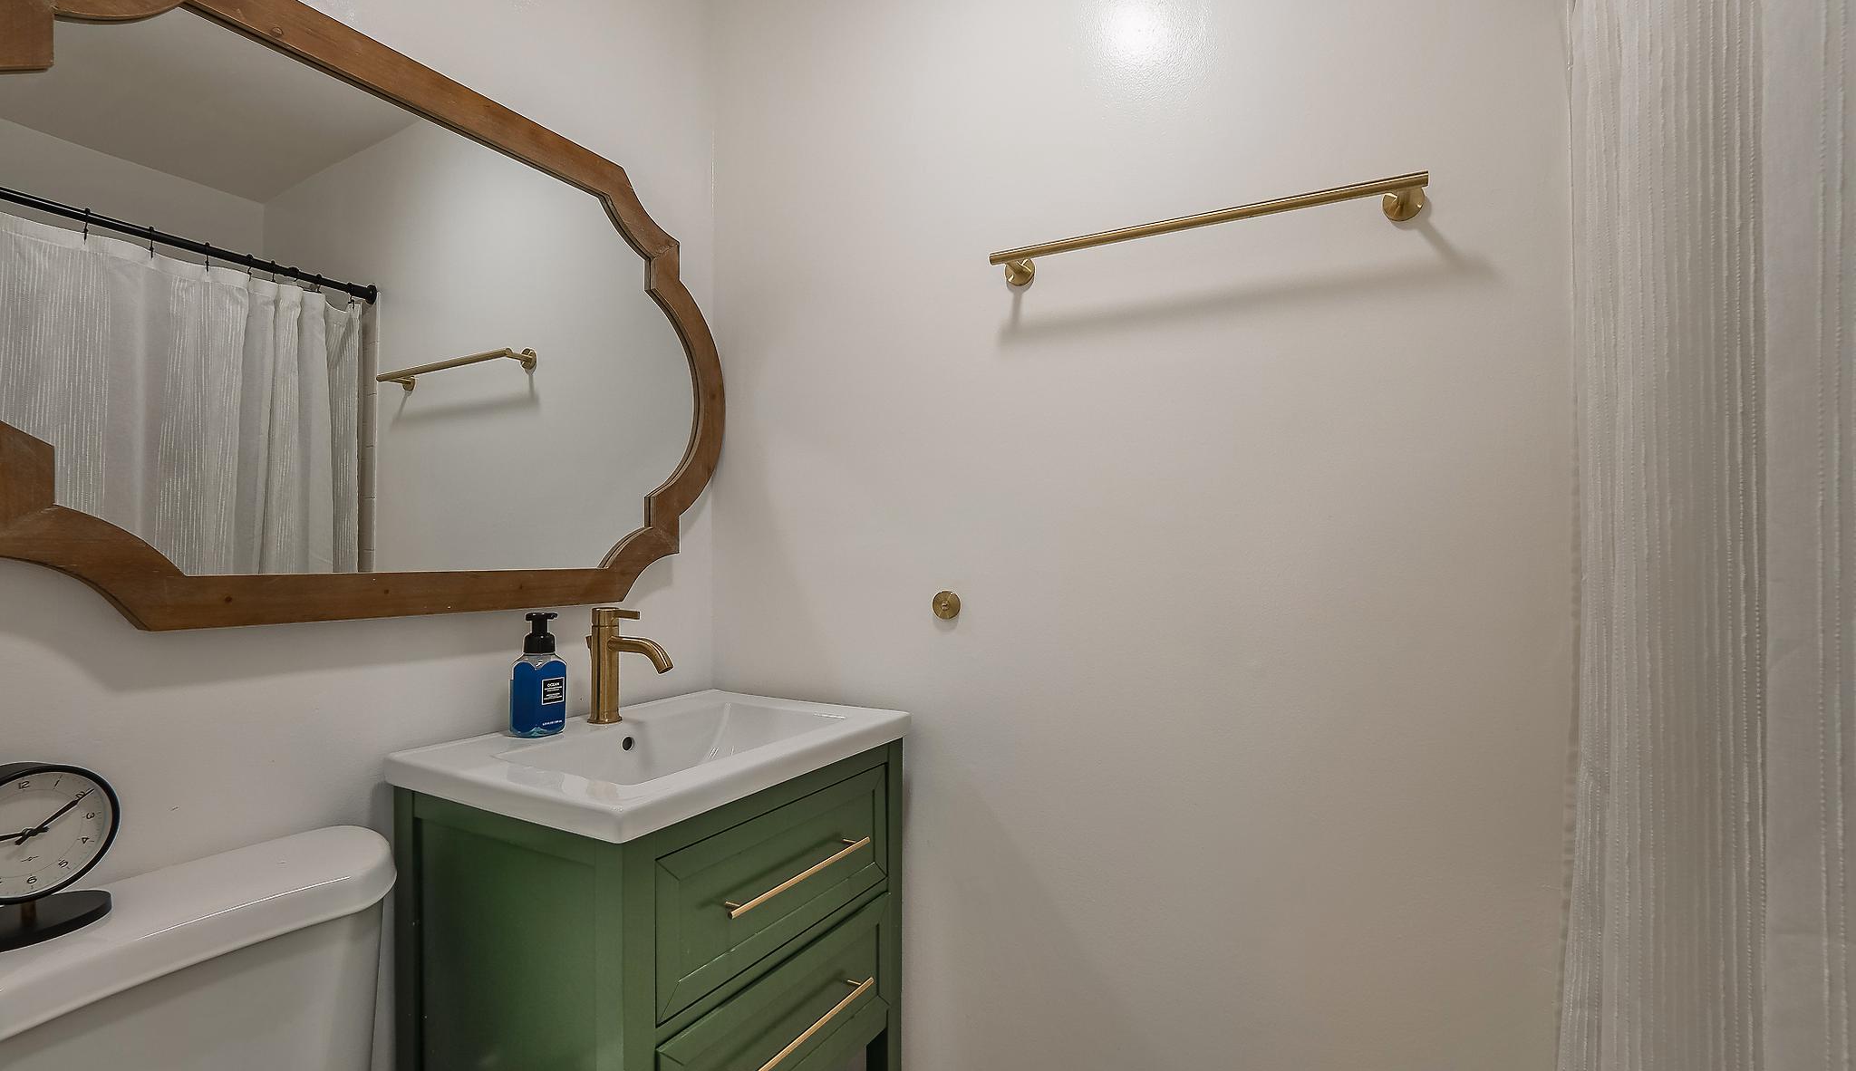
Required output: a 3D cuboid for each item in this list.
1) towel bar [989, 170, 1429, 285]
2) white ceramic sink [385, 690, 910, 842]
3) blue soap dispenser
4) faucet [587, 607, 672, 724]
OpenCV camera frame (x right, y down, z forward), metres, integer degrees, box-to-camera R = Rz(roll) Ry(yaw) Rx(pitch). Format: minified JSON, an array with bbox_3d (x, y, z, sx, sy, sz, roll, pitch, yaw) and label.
[{"bbox_3d":[0.376,-0.444,1.102,0.600,0.054,0.078,-1,-2,29],"label":"towel bar"},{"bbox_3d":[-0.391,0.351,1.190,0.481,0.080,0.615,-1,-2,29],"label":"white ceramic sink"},{"bbox_3d":[-0.619,0.219,1.196,0.070,0.184,0.064,-1,-2,32],"label":"blue soap dispenser"},{"bbox_3d":[-0.497,0.219,1.250,0.195,0.188,0.055,-1,-2,29],"label":"faucet"}]

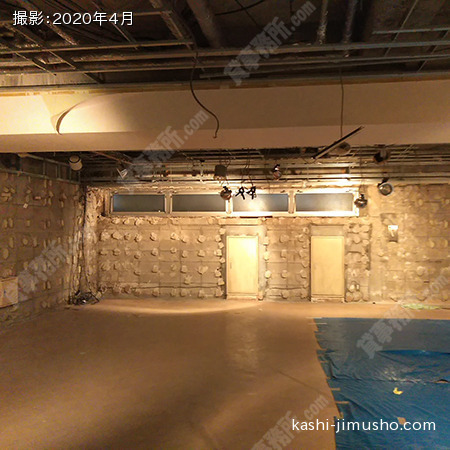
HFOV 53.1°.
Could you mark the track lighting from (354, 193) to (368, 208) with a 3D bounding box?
[{"bbox_3d":[1.847,-0.328,6.100,0.180,0.210,0.180,0,1,9],"label":"track lighting"}]

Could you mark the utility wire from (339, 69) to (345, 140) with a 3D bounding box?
[{"bbox_3d":[0.777,-0.809,3.000,0.030,0.460,0.030,0,1,9],"label":"utility wire"}]

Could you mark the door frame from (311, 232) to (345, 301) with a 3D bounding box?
[{"bbox_3d":[1.991,0.847,8.720,0.660,1.280,0.100,0,1,9],"label":"door frame"}]

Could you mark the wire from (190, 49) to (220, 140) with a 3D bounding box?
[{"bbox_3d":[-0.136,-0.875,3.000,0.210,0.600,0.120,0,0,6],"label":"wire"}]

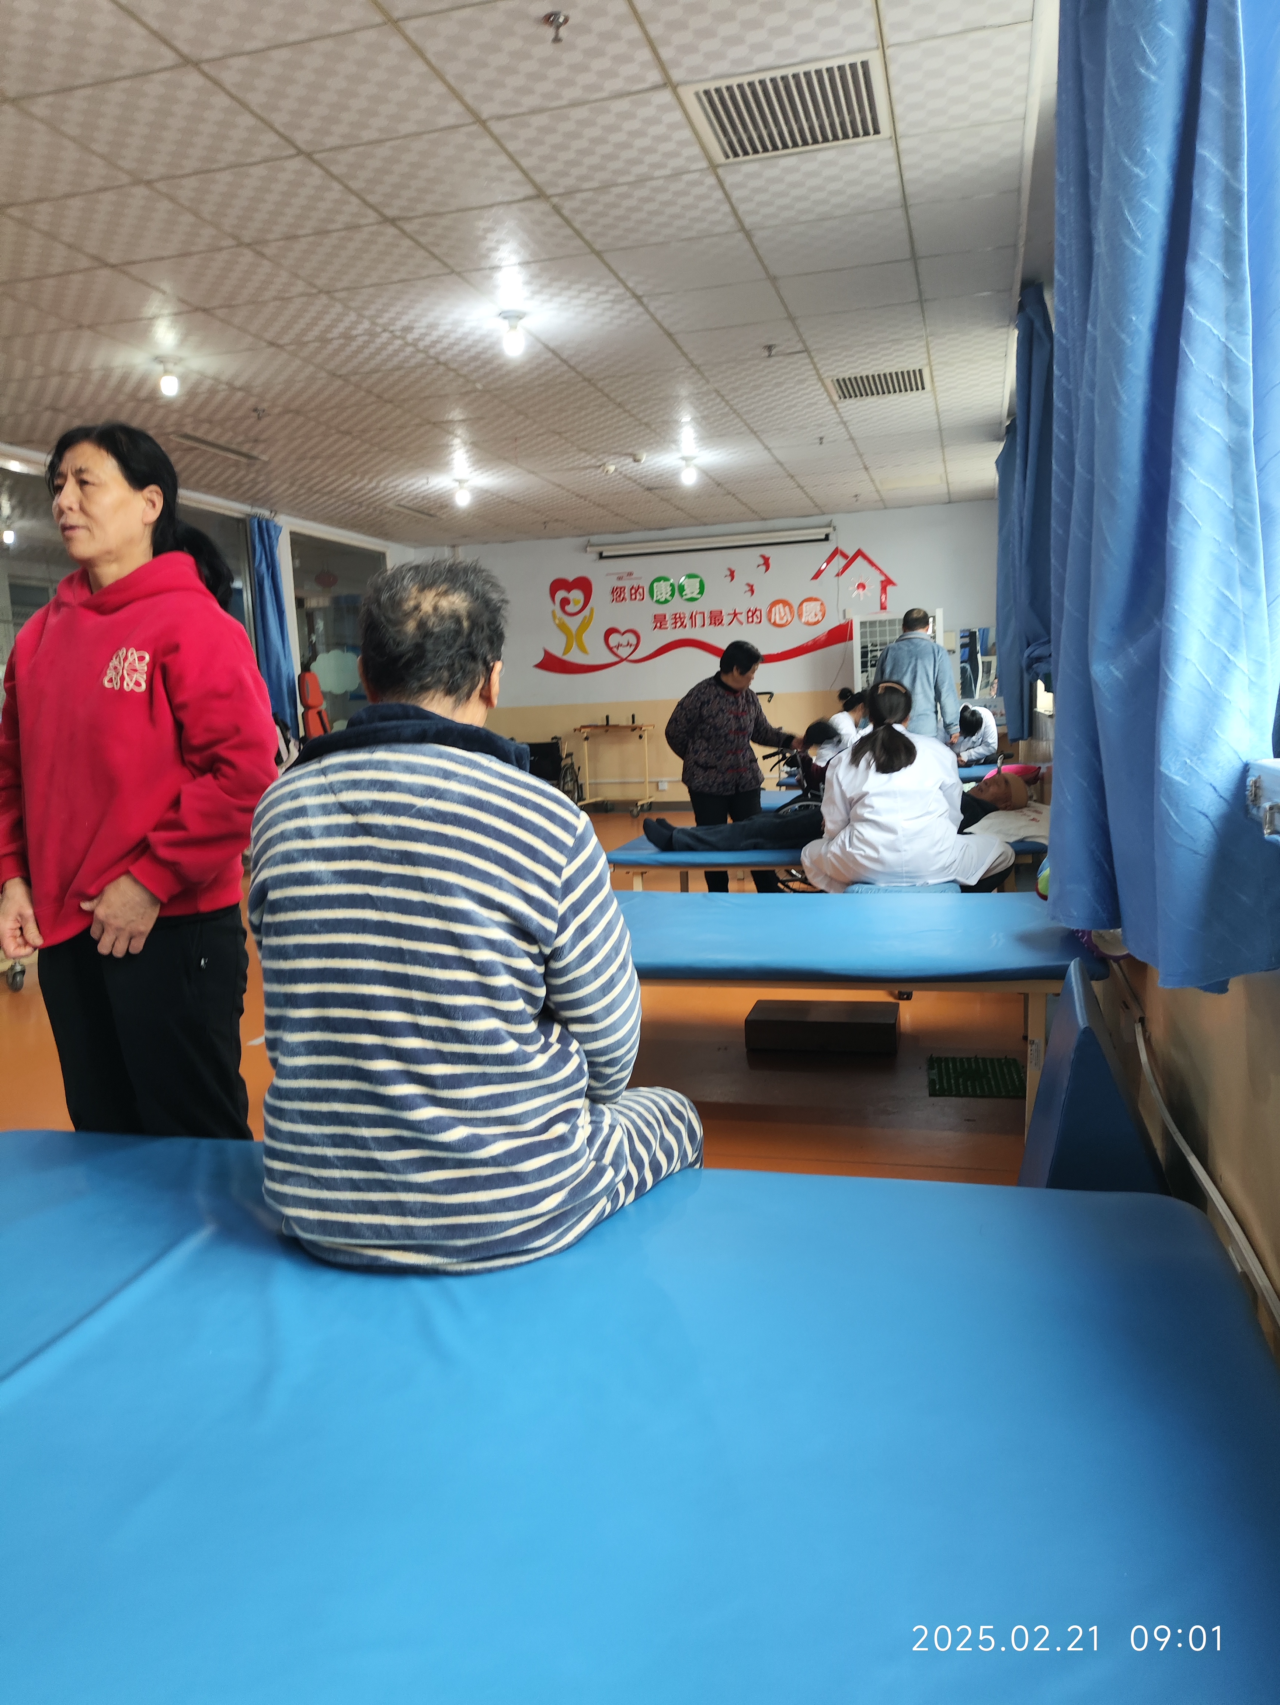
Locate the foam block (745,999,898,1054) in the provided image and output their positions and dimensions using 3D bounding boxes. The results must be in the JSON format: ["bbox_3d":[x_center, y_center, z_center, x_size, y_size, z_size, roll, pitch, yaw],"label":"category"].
[{"bbox_3d":[0.676,0.640,4.334,0.525,0.113,0.275,0,8,16],"label":"foam block"}]

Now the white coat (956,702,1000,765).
[{"bbox_3d":[2.749,-0.939,9.764,0.480,0.650,0.480,1,9,25],"label":"white coat"}]

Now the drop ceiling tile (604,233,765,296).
[{"bbox_3d":[0.204,-2.528,5.087,0.605,0.018,0.595,0,8,16],"label":"drop ceiling tile"}]

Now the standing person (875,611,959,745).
[{"bbox_3d":[1.566,-0.506,6.670,0.540,1.716,0.340,0,8,16],"label":"standing person"}]

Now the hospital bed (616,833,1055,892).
[{"bbox_3d":[0.926,0.185,5.686,1.932,0.520,0.990,0,8,16],"label":"hospital bed"}]

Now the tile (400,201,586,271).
[{"bbox_3d":[-0.544,-2.349,4.515,0.606,0.020,0.572,0,8,16],"label":"tile"}]

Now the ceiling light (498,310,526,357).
[{"bbox_3d":[-0.579,-2.374,5.427,0.121,0.182,0.121,-2,7,0],"label":"ceiling light"}]

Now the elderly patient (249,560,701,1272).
[{"bbox_3d":[-0.226,0.293,1.763,0.577,1.370,0.600,0,8,16],"label":"elderly patient"}]

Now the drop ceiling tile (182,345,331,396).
[{"bbox_3d":[-2.000,-2.528,6.156,0.600,0.020,0.585,0,8,16],"label":"drop ceiling tile"}]

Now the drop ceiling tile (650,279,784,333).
[{"bbox_3d":[0.366,-2.607,5.655,0.605,0.018,0.595,0,8,16],"label":"drop ceiling tile"}]

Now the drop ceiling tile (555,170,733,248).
[{"bbox_3d":[0.043,-2.448,4.519,0.605,0.018,0.595,0,8,16],"label":"drop ceiling tile"}]

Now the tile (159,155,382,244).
[{"bbox_3d":[-1.292,-2.301,4.173,0.600,0.020,0.585,0,8,16],"label":"tile"}]

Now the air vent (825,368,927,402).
[{"bbox_3d":[1.412,-2.762,6.963,0.600,0.030,0.585,0,8,16],"label":"air vent"}]

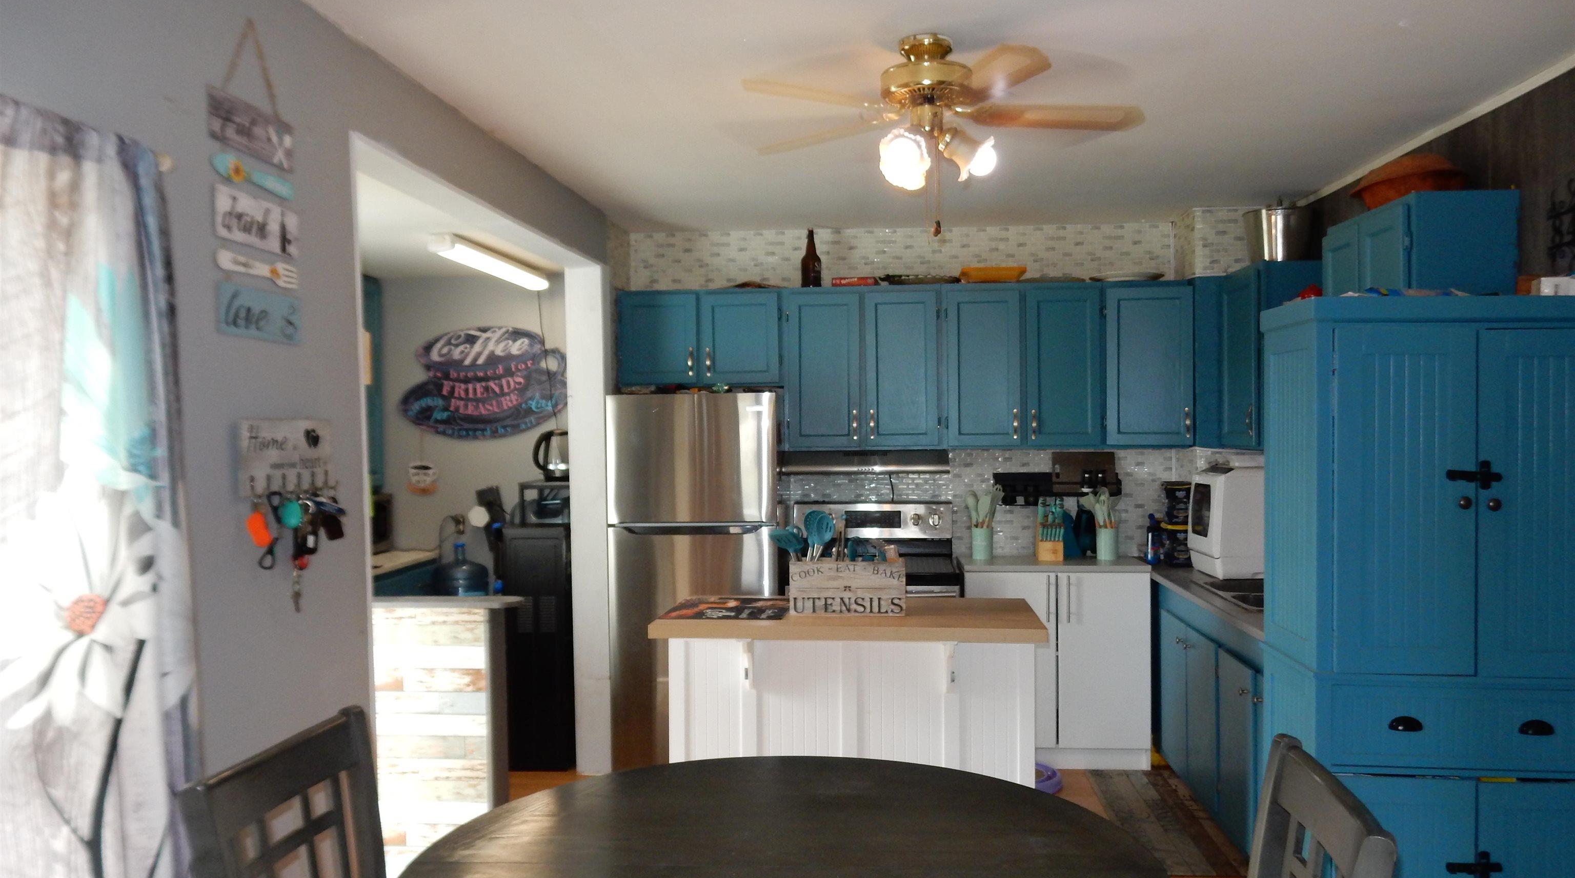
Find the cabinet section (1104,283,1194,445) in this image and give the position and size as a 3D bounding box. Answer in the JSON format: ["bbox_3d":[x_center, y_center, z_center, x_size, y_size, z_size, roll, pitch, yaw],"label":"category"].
[{"bbox_3d":[1.675,-0.347,5.387,0.402,0.754,0.320,0,1,4],"label":"cabinet section"}]

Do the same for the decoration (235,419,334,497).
[{"bbox_3d":[-1.020,0.034,2.334,0.035,0.150,0.340,0,1,5],"label":"decoration"}]

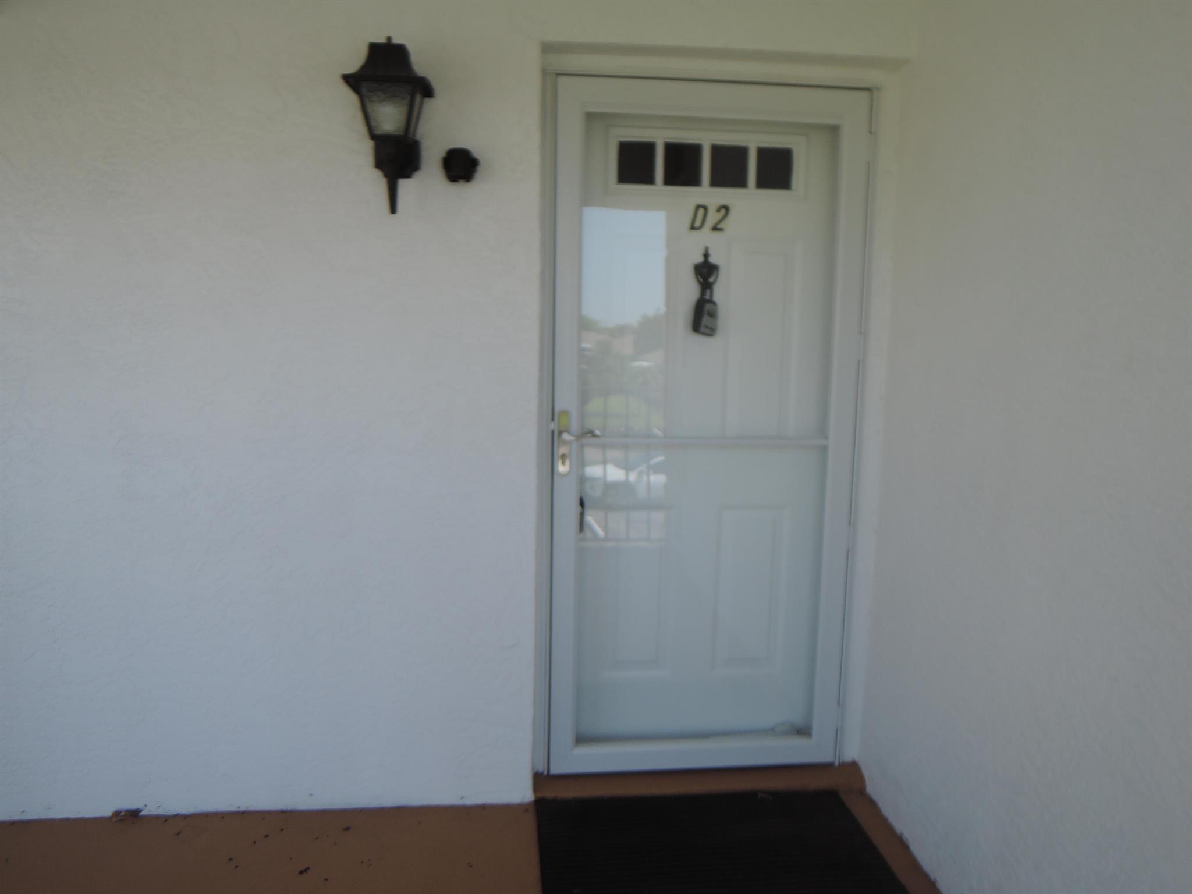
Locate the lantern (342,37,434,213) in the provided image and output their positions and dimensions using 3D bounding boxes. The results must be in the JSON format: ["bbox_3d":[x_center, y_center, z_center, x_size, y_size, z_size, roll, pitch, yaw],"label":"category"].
[{"bbox_3d":[-0.502,-0.789,2.036,0.194,0.418,0.198,0,7,-6],"label":"lantern"}]

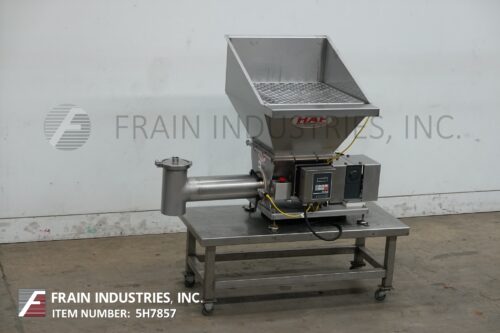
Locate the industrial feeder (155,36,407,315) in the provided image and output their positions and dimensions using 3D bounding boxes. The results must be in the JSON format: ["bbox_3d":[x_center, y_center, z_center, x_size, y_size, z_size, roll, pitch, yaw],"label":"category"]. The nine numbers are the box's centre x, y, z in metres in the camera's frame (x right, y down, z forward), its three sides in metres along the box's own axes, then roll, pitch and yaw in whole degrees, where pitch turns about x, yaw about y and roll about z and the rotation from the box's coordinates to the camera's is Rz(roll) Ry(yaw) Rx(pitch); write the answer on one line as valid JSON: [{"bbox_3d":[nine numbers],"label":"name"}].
[{"bbox_3d":[0.162,0.049,5.326,1.321,1.360,0.667,-2,15,-19],"label":"industrial feeder"}]

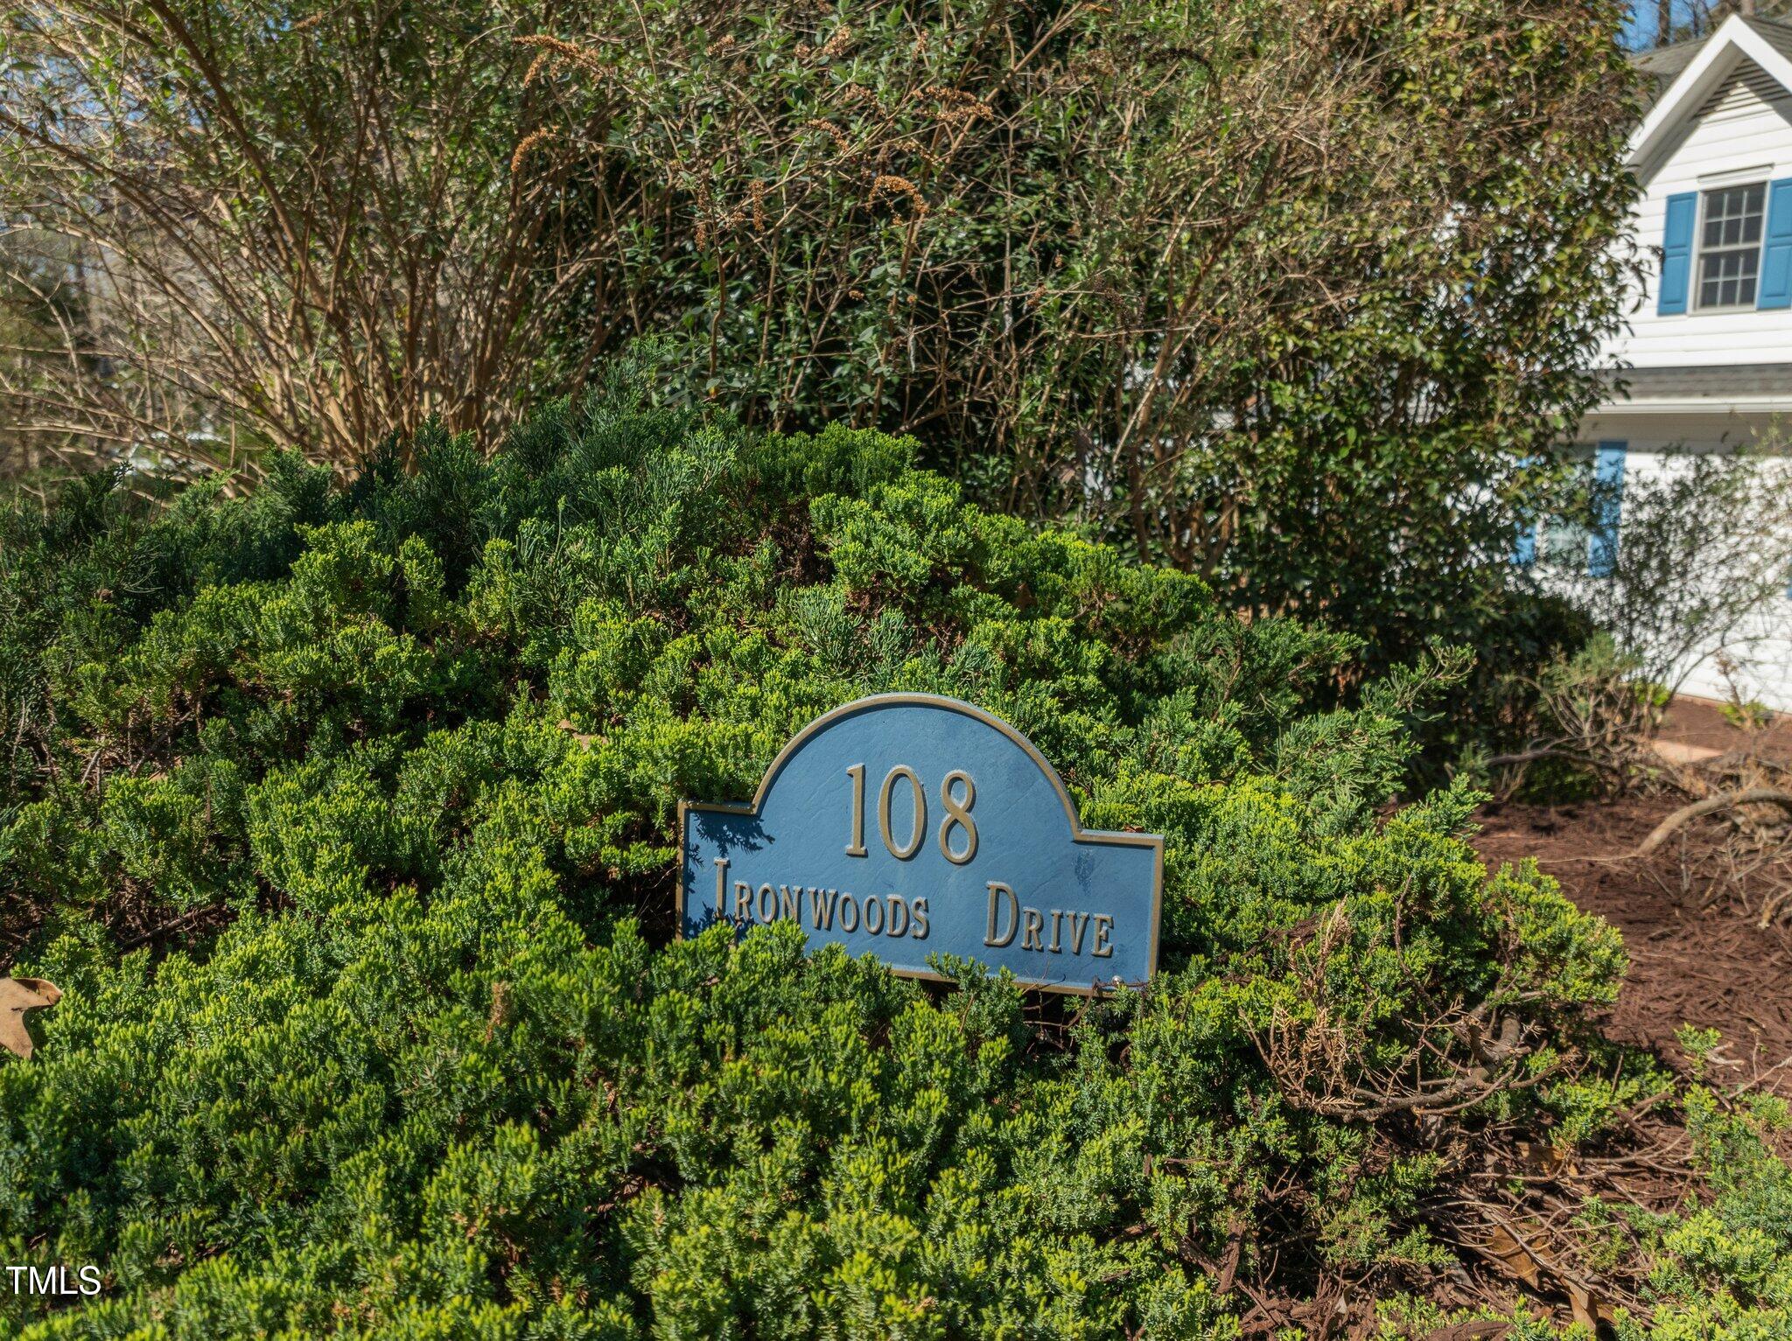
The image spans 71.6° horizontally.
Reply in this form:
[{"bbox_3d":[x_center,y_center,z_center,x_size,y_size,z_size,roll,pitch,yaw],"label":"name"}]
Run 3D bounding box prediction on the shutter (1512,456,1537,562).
[{"bbox_3d":[8.547,-2.268,16.892,0.040,1.710,0.345,-11,16,-29],"label":"shutter"}]

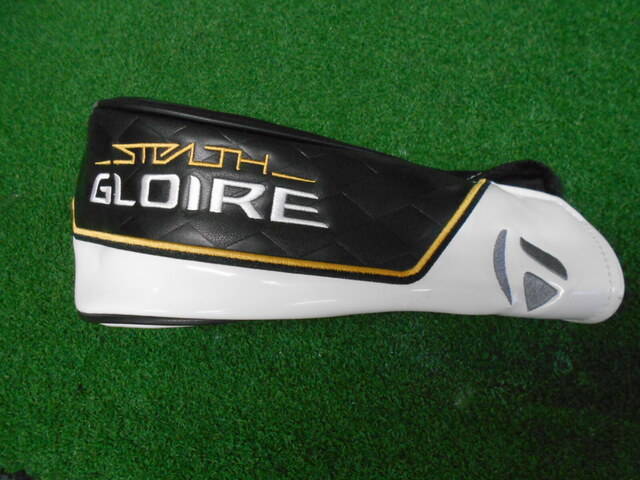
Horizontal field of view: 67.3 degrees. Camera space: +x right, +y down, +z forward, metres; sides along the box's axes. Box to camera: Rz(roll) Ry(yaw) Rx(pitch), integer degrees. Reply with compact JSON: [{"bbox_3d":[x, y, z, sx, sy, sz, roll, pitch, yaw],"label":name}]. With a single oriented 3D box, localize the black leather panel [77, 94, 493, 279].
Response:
[{"bbox_3d":[-0.024,-0.029,0.298,0.247,0.035,0.110,4,70,1],"label":"black leather panel"}]

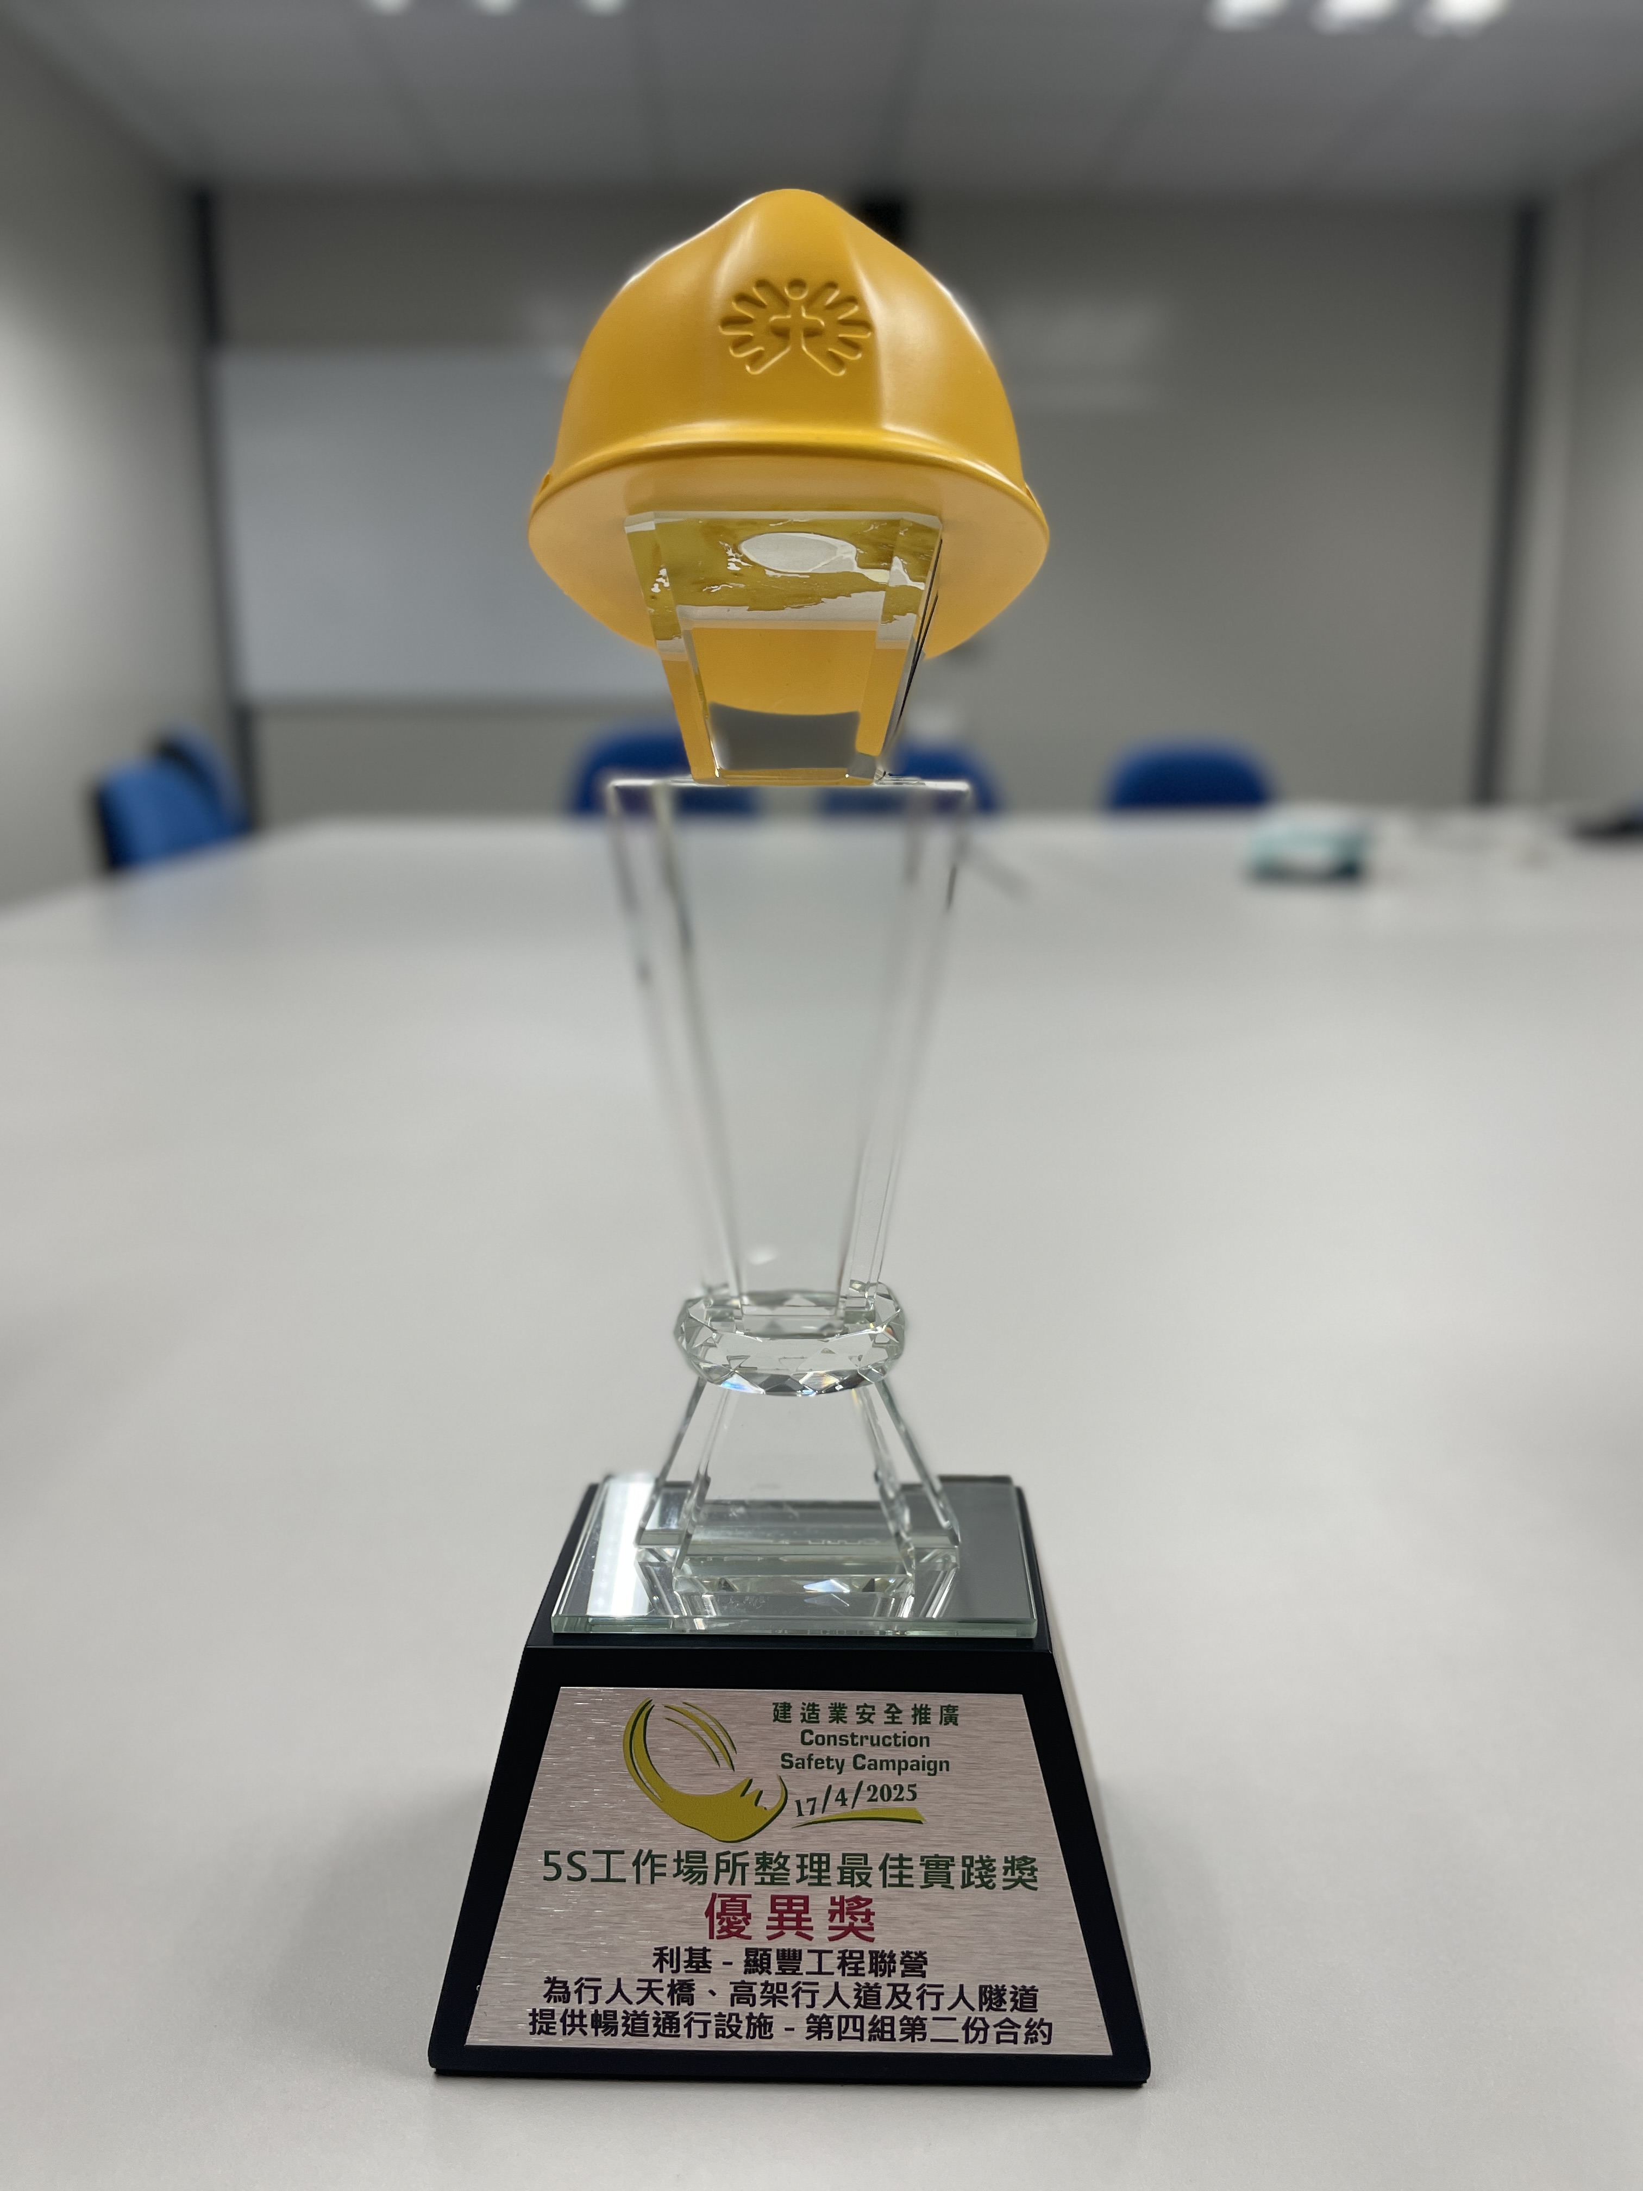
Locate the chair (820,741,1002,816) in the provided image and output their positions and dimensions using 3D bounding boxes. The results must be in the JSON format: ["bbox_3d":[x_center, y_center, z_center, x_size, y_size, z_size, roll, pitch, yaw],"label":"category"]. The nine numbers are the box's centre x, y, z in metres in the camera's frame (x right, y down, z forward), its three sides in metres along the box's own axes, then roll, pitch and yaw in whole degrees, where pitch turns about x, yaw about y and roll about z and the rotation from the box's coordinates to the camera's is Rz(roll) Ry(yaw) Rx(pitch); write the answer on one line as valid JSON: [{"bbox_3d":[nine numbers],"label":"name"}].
[{"bbox_3d":[0.255,-0.459,4.420,0.580,0.935,0.580,0,12,-2],"label":"chair"}]

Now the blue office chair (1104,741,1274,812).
[{"bbox_3d":[1.046,-0.482,4.532,0.580,0.935,0.580,0,12,-2],"label":"blue office chair"}]

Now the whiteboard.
[{"bbox_3d":[-1.036,-1.616,4.722,1.330,0.960,0.030,0,12,-2],"label":"whiteboard"}]

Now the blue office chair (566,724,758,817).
[{"bbox_3d":[-0.422,-0.467,4.358,0.580,0.975,0.580,0,12,-2],"label":"blue office chair"}]

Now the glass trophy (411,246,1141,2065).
[{"bbox_3d":[-0.004,0.008,0.304,0.125,0.318,0.104,0,12,1],"label":"glass trophy"}]

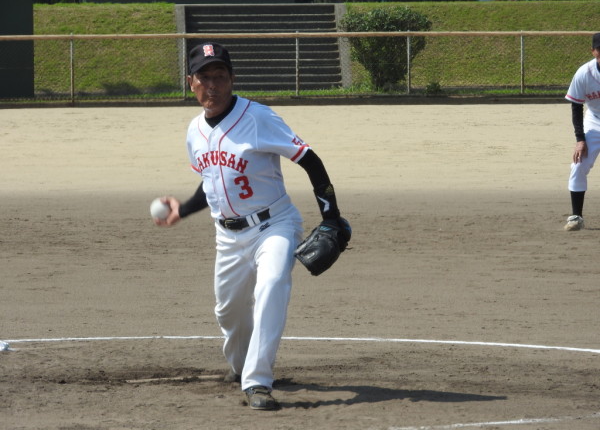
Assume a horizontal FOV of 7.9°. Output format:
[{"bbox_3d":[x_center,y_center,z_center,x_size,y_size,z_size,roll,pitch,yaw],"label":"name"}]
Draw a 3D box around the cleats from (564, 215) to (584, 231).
[{"bbox_3d":[1.964,0.051,31.000,0.110,0.110,0.285,1,3,18],"label":"cleats"}]

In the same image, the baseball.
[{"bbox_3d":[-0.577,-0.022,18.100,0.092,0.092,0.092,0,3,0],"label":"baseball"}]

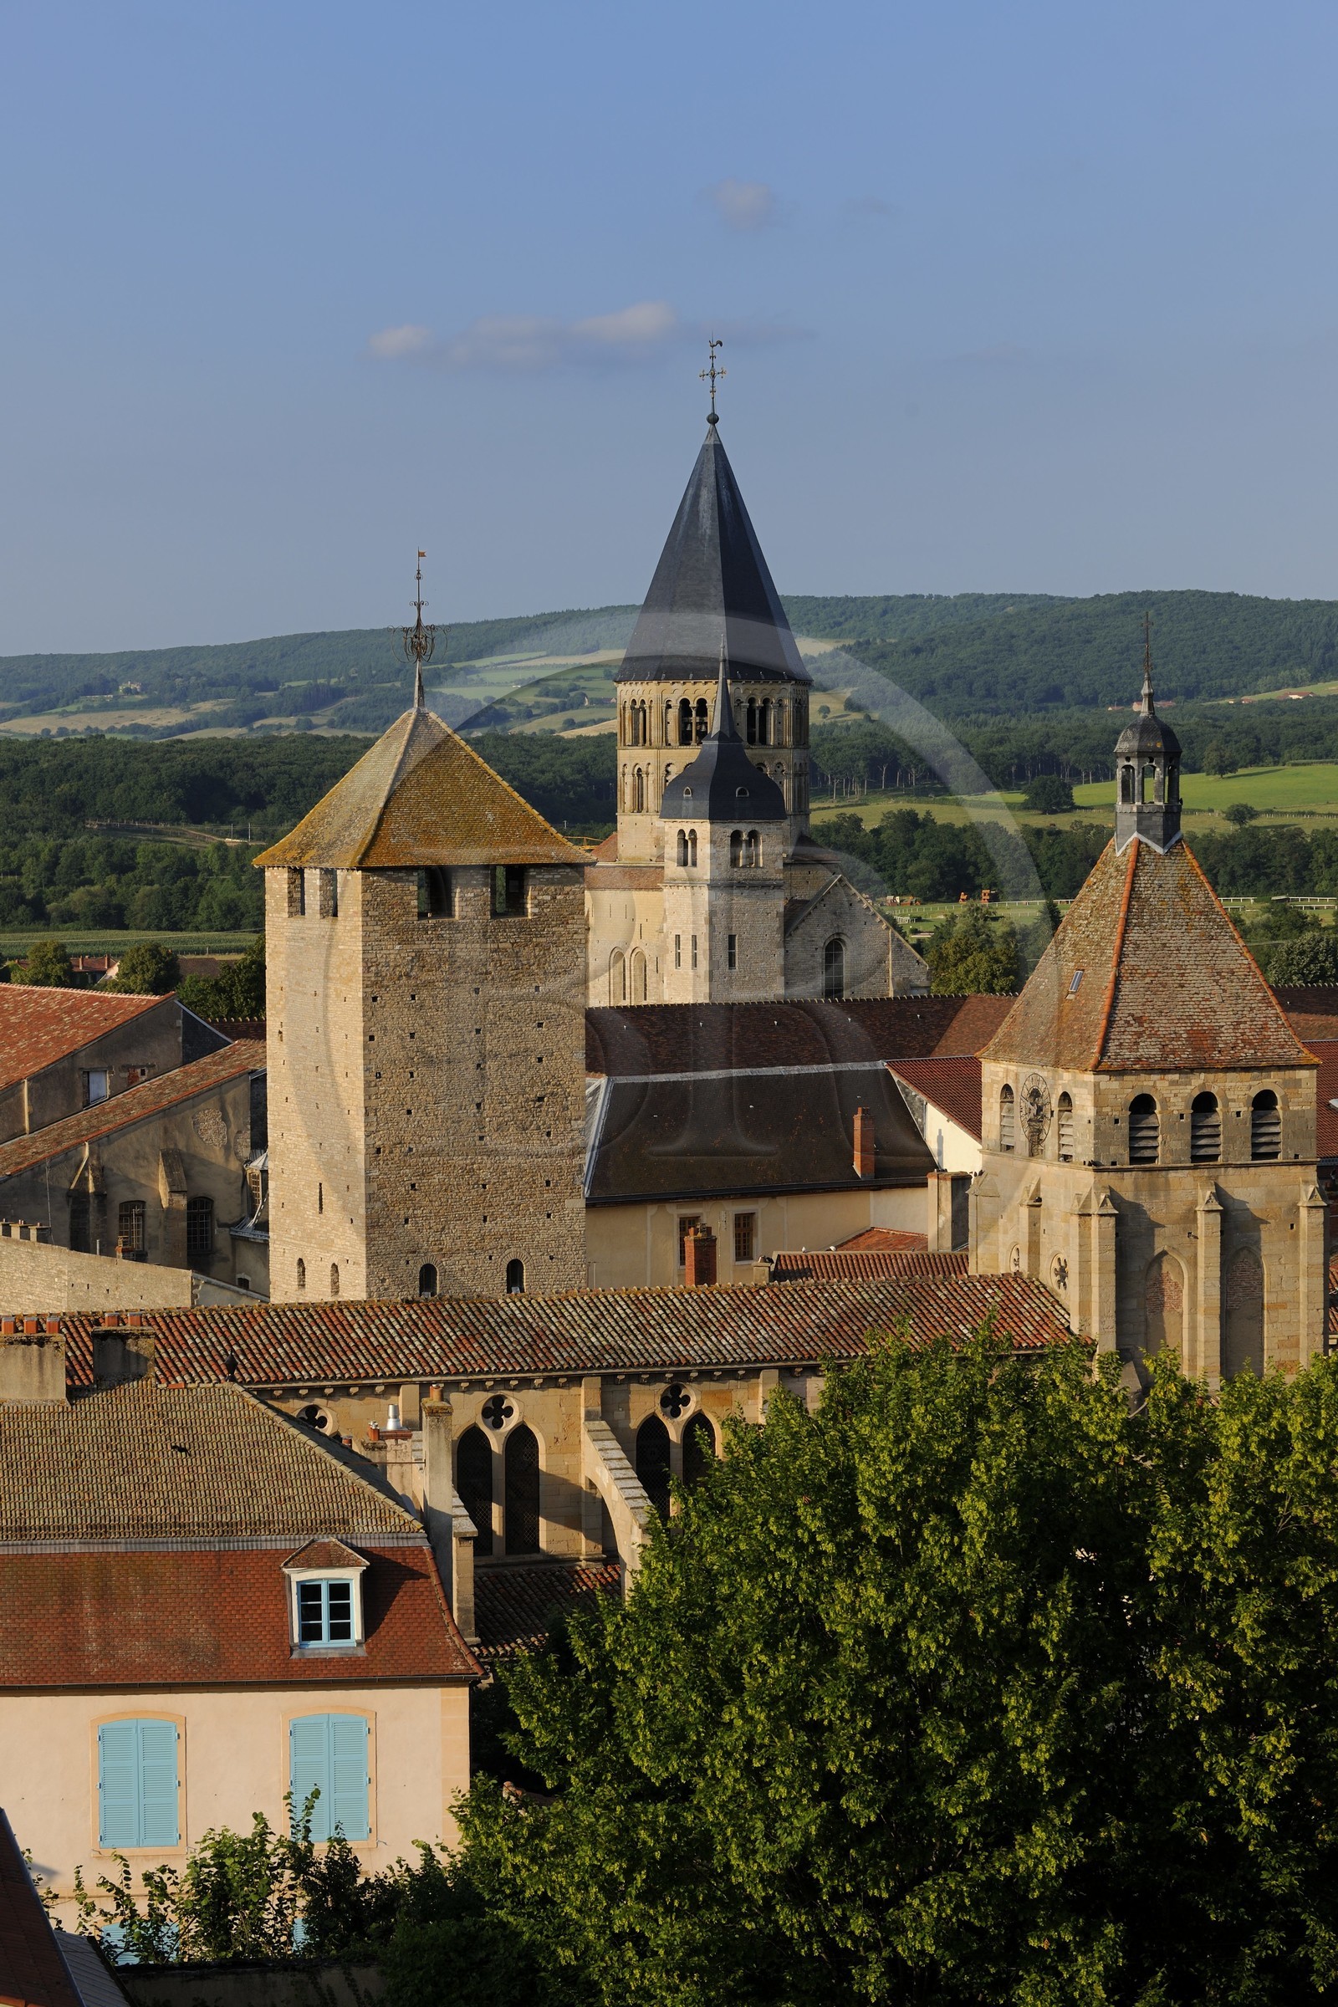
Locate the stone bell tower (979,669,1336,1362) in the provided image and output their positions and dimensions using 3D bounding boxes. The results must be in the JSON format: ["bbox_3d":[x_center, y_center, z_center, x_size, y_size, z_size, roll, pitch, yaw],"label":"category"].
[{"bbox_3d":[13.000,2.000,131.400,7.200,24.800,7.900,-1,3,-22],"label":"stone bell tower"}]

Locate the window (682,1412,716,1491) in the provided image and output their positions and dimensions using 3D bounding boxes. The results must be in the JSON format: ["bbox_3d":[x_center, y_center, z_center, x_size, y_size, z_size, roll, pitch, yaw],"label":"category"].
[{"bbox_3d":[0.874,13.510,137.000,1.080,3.600,0.400,-1,3,-21],"label":"window"}]

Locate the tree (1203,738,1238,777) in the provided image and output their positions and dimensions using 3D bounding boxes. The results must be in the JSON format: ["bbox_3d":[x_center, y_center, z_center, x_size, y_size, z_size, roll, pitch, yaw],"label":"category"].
[{"bbox_3d":[190.304,-84.186,1650.000,11.900,13.200,11.900,0,3,0],"label":"tree"}]

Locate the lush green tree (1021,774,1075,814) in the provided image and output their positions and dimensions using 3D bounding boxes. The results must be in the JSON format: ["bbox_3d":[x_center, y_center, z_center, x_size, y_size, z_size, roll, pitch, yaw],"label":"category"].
[{"bbox_3d":[114.575,-63.312,1450.000,16.000,12.000,15.000,0,3,0],"label":"lush green tree"}]

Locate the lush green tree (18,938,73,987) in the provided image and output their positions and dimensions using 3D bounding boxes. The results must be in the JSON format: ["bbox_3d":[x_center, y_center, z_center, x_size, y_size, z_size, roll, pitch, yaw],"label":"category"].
[{"bbox_3d":[-86.920,-4.273,670.000,7.400,9.300,7.400,0,3,0],"label":"lush green tree"}]

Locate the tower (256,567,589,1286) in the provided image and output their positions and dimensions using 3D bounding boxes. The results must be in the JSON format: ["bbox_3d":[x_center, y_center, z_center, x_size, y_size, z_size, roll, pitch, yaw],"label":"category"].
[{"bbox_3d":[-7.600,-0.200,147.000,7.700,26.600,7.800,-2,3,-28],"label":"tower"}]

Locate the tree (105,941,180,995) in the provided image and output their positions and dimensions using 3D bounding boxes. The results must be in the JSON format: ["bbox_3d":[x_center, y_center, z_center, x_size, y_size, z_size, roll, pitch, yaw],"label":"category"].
[{"bbox_3d":[-72.126,-3.993,660.000,9.800,9.300,9.800,0,3,0],"label":"tree"}]

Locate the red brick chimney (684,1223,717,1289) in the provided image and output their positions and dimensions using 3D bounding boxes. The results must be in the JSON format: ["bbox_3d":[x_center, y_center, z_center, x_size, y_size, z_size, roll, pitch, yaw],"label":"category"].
[{"bbox_3d":[1.147,8.930,167.000,0.850,2.600,0.850,-1,3,-24],"label":"red brick chimney"}]

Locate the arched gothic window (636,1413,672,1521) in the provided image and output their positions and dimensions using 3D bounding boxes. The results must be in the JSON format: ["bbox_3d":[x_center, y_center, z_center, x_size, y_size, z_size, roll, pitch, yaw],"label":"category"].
[{"bbox_3d":[-0.424,13.572,136.500,1.080,3.650,0.400,-1,3,-21],"label":"arched gothic window"}]

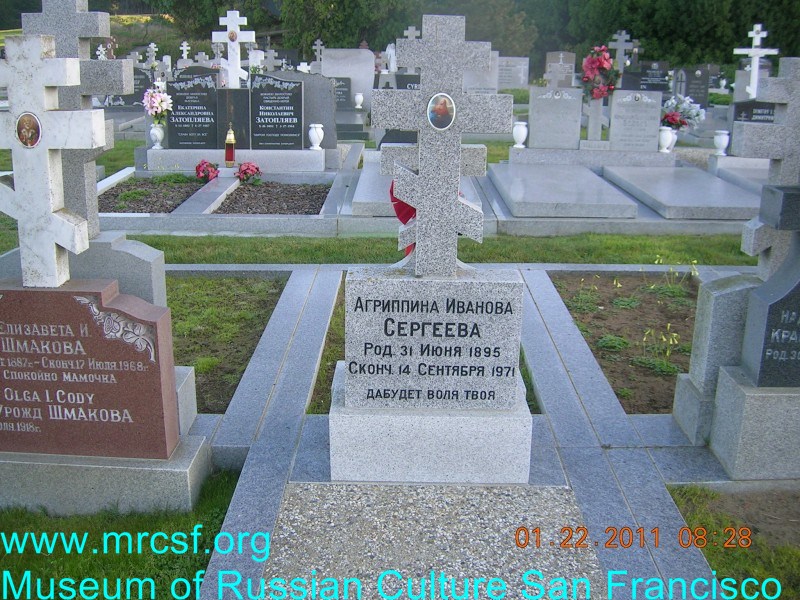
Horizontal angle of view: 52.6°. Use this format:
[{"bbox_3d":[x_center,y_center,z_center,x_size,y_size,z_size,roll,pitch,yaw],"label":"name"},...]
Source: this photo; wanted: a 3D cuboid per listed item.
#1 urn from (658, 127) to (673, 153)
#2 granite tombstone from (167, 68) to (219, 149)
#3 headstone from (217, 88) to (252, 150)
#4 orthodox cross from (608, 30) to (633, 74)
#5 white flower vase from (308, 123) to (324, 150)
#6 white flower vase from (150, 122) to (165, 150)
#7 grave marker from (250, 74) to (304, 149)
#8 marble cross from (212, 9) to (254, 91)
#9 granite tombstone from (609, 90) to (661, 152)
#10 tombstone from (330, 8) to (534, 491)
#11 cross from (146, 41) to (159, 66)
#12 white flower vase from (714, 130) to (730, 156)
[{"bbox_3d":[2.651,-1.597,8.072,0.136,0.254,0.140,1,17,0],"label":"urn"},{"bbox_3d":[-2.051,-1.881,8.065,0.495,0.723,0.140,1,17,0],"label":"granite tombstone"},{"bbox_3d":[-1.783,-1.960,8.757,0.350,0.639,0.160,1,18,0],"label":"headstone"},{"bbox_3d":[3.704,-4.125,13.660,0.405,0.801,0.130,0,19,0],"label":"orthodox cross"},{"bbox_3d":[-0.832,-1.629,8.107,0.147,0.251,0.147,0,19,0],"label":"white flower vase"},{"bbox_3d":[-2.430,-1.633,8.105,0.147,0.253,0.147,0,19,0],"label":"white flower vase"},{"bbox_3d":[-1.218,-1.876,8.059,0.504,0.719,0.140,1,17,0],"label":"grave marker"},{"bbox_3d":[-1.621,-2.454,7.948,0.418,0.723,0.110,1,17,0],"label":"marble cross"},{"bbox_3d":[2.300,-1.756,7.936,0.472,0.575,0.160,0,19,0],"label":"granite tombstone"},{"bbox_3d":[0.109,-0.128,2.573,0.655,1.464,0.240,1,18,1],"label":"tombstone"},{"bbox_3d":[-7.189,-7.131,23.566,0.326,0.668,0.120,1,17,0],"label":"cross"},{"bbox_3d":[3.221,-1.562,8.078,0.153,0.251,0.150,1,17,0],"label":"white flower vase"}]

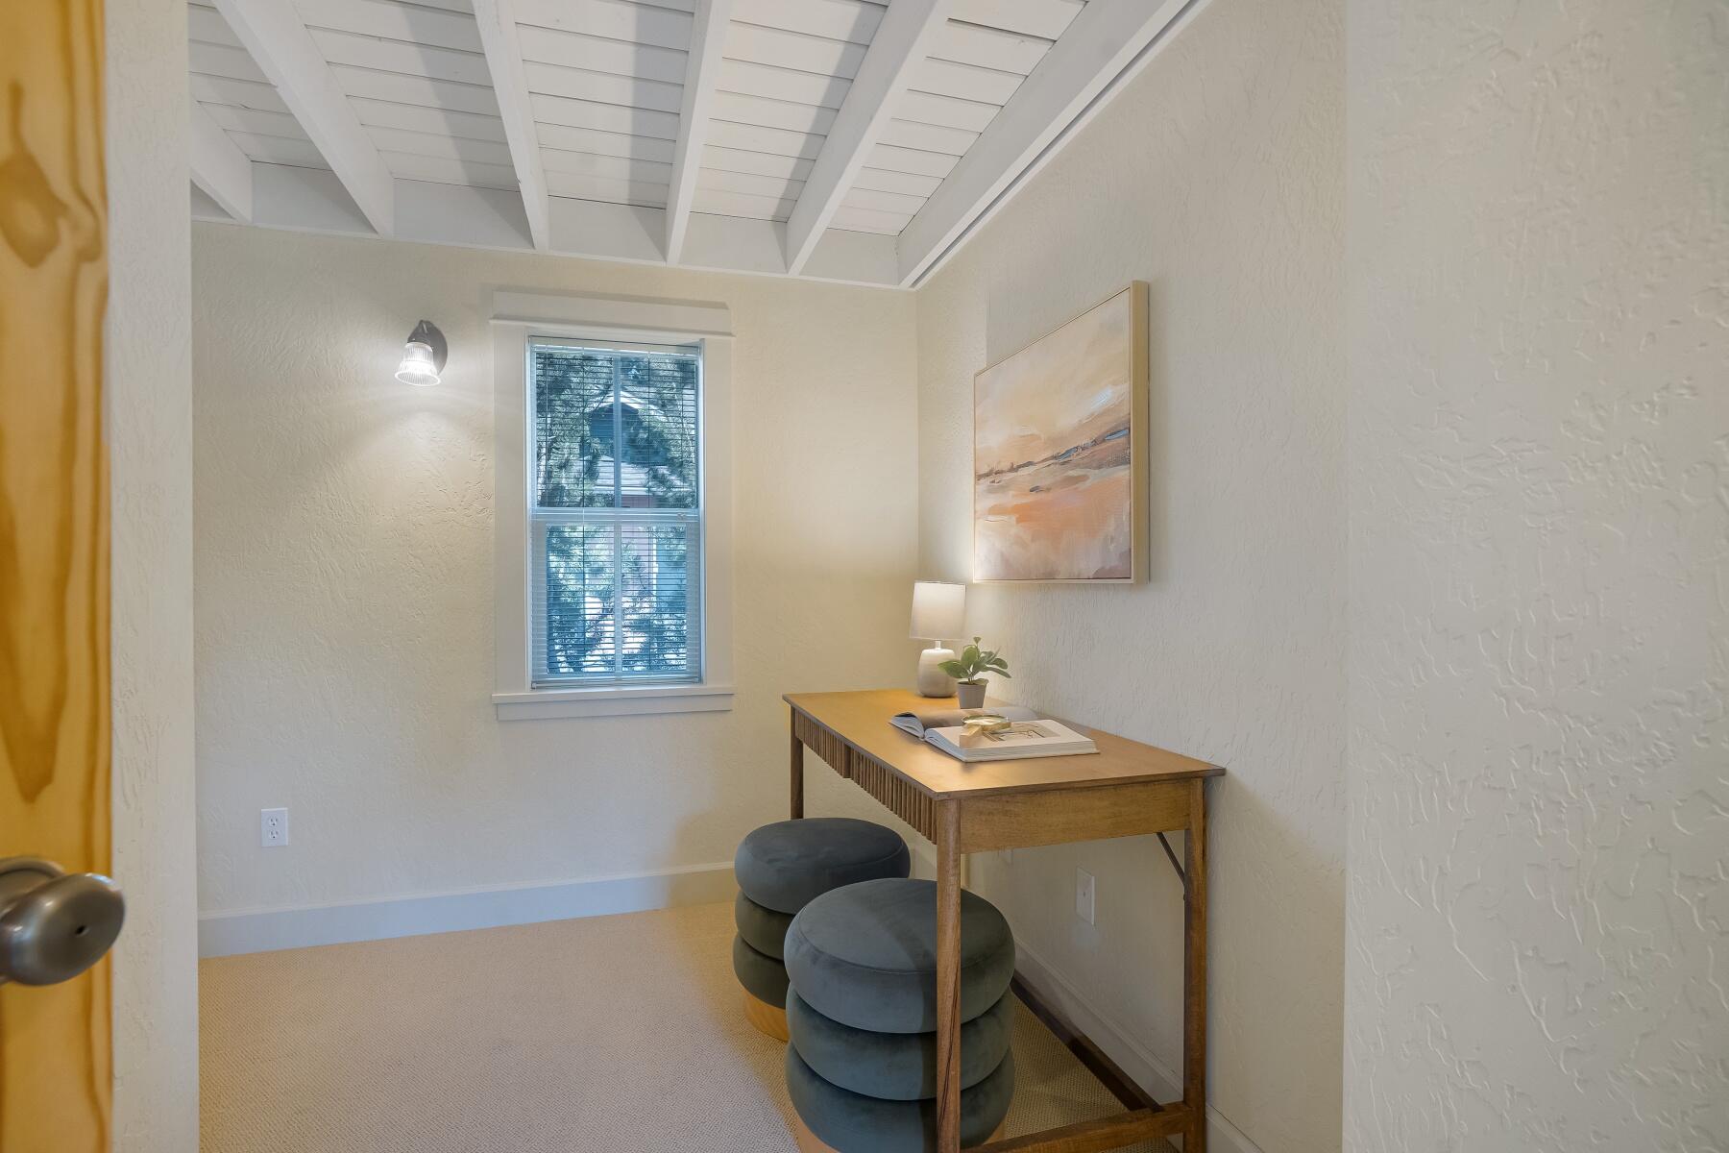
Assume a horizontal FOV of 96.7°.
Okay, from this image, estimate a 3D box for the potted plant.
[{"bbox_3d":[0.286,0.250,2.005,0.174,0.180,0.174,0,0,0],"label":"potted plant"}]

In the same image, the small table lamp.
[{"bbox_3d":[0.210,0.179,2.199,0.164,0.321,0.164,0,0,0],"label":"small table lamp"}]

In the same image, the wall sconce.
[{"bbox_3d":[-1.351,-0.700,2.335,0.135,0.215,0.166,0,0,-14],"label":"wall sconce"}]

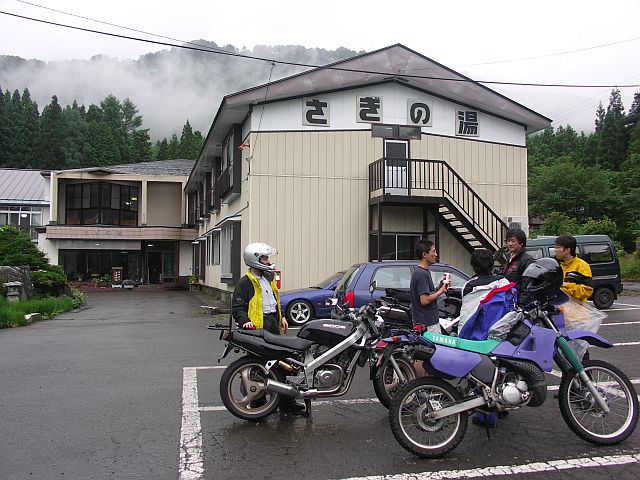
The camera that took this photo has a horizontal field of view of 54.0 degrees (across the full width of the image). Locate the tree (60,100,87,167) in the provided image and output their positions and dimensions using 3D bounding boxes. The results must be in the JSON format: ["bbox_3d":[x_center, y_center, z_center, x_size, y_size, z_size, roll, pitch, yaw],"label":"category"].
[{"bbox_3d":[-31.200,-6.900,80.000,3.600,21.500,3.600,0,-2,0],"label":"tree"}]

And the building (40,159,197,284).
[{"bbox_3d":[-14.400,-1.050,46.500,10.600,8.900,10.000,0,-2,-15],"label":"building"}]

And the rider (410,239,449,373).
[{"bbox_3d":[1.140,0.856,6.550,0.420,1.740,0.500,0,-2,6],"label":"rider"}]

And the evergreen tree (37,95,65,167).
[{"bbox_3d":[-34.400,-7.300,80.000,3.600,22.500,3.600,0,-2,0],"label":"evergreen tree"}]

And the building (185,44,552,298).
[{"bbox_3d":[-0.500,-1.750,34.000,12.200,9.300,25.000,0,-2,-15],"label":"building"}]

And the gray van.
[{"bbox_3d":[6.050,0.835,16.600,3.350,1.900,1.420,-1,-2,-12],"label":"gray van"}]

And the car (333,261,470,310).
[{"bbox_3d":[2.300,1.230,13.500,3.850,1.440,1.630,-1,-2,-12],"label":"car"}]

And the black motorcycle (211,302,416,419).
[{"bbox_3d":[-0.030,1.170,6.300,2.080,1.140,0.740,-1,-2,-7],"label":"black motorcycle"}]

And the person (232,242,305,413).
[{"bbox_3d":[-0.530,0.898,6.450,0.600,1.750,0.440,2,-3,-45],"label":"person"}]

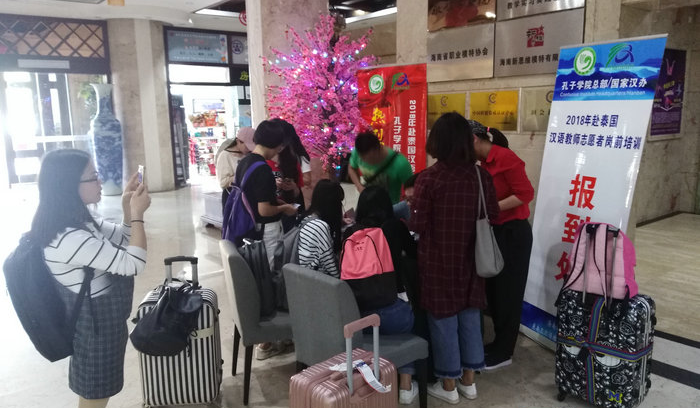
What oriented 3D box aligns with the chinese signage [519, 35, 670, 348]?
[{"bbox_3d":[1.524,0.007,3.442,0.100,2.050,0.800,2,10,-21],"label":"chinese signage"}]

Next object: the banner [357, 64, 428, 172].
[{"bbox_3d":[0.416,-0.271,5.167,0.790,2.090,0.150,6,12,37],"label":"banner"}]

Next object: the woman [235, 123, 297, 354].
[{"bbox_3d":[-0.550,0.264,3.500,0.420,1.610,0.450,-6,10,-26],"label":"woman"}]

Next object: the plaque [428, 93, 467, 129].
[{"bbox_3d":[0.882,-0.864,4.933,0.025,0.340,0.470,-10,13,-43],"label":"plaque"}]

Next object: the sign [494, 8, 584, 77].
[{"bbox_3d":[1.548,-1.321,4.371,0.030,0.460,0.775,-9,12,-41],"label":"sign"}]

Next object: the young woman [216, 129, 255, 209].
[{"bbox_3d":[-0.986,0.021,5.124,0.370,1.540,0.430,4,11,29],"label":"young woman"}]

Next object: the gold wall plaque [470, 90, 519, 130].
[{"bbox_3d":[1.289,-0.834,4.750,0.020,0.370,0.505,-9,12,-41],"label":"gold wall plaque"}]

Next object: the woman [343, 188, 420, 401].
[{"bbox_3d":[0.208,0.517,2.979,0.460,1.250,0.650,4,11,28],"label":"woman"}]

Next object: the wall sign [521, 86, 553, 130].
[{"bbox_3d":[1.649,-0.785,4.358,0.020,0.365,0.505,-9,12,-41],"label":"wall sign"}]

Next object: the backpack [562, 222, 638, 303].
[{"bbox_3d":[1.360,0.290,2.850,0.320,0.375,0.180,5,11,33],"label":"backpack"}]

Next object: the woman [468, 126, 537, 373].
[{"bbox_3d":[0.925,0.275,3.354,0.440,1.560,0.430,-5,10,-22],"label":"woman"}]

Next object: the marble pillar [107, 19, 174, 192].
[{"bbox_3d":[-4.719,-2.169,11.985,1.150,3.720,1.150,-10,13,-43],"label":"marble pillar"}]

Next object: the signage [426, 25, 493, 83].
[{"bbox_3d":[0.979,-1.351,4.732,0.030,0.460,0.720,-10,13,-43],"label":"signage"}]

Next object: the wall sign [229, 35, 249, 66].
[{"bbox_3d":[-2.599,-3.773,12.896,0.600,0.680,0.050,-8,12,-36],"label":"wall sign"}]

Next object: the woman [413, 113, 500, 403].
[{"bbox_3d":[0.594,0.315,2.988,0.480,1.630,0.380,-5,10,-22],"label":"woman"}]

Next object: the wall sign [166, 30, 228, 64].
[{"bbox_3d":[-3.520,-3.637,12.260,1.430,0.690,0.060,-8,12,-36],"label":"wall sign"}]

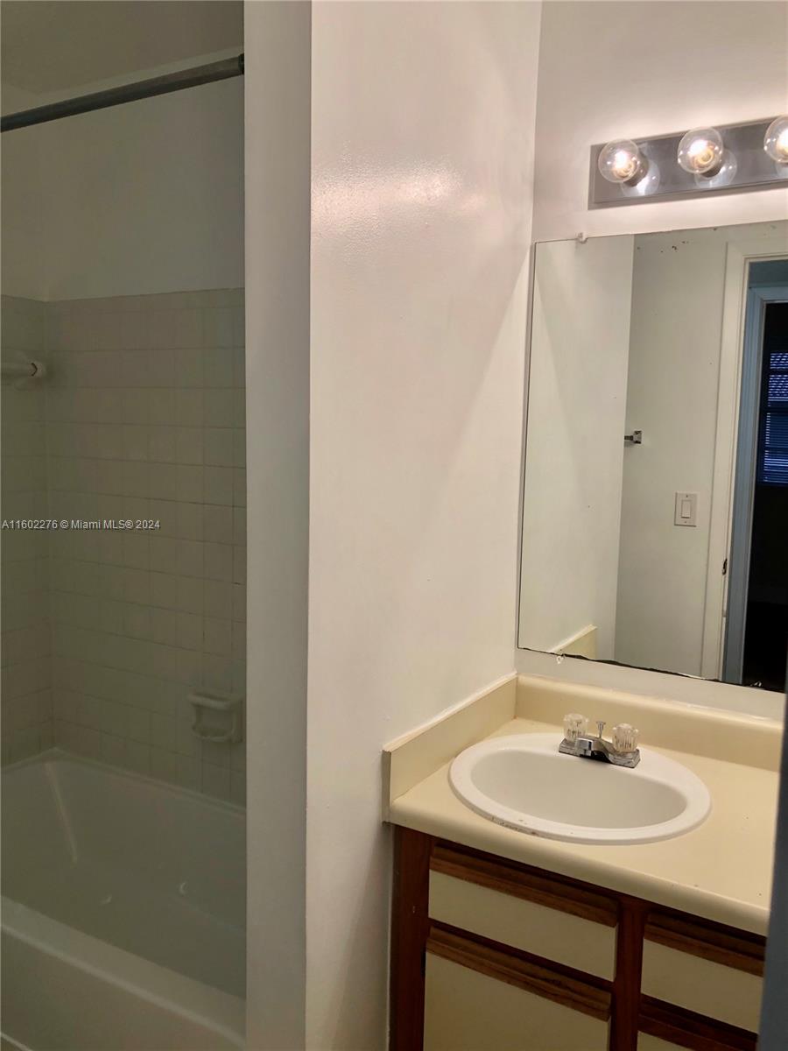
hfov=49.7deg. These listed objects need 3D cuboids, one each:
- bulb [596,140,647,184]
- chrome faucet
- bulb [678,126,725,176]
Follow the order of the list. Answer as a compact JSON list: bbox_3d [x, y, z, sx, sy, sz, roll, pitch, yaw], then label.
[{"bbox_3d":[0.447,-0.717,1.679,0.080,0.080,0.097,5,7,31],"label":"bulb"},{"bbox_3d":[0.399,0.434,1.690,0.156,0.076,0.132,5,7,31],"label":"chrome faucet"},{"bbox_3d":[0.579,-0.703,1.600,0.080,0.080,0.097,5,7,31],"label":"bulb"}]

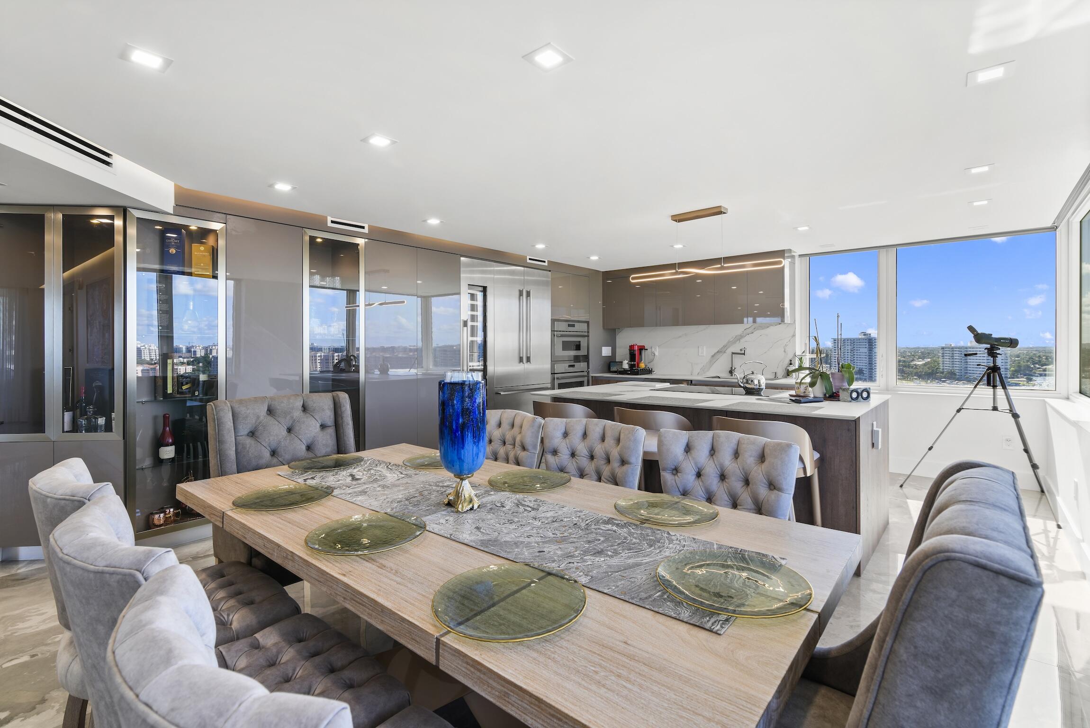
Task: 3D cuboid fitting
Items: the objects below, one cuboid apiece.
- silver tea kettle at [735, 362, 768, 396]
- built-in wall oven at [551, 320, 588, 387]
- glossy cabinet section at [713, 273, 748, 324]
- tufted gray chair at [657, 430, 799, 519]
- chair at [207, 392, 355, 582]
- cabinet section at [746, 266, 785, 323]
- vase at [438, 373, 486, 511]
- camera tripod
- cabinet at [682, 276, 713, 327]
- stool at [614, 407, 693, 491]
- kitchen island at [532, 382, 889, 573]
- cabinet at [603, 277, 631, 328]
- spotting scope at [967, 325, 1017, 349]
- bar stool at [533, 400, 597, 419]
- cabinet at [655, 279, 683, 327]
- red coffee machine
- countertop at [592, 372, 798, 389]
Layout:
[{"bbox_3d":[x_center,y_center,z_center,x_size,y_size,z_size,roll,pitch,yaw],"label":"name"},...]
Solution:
[{"bbox_3d":[1.625,0.114,3.829,0.255,0.275,0.170,0,1,6],"label":"silver tea kettle"},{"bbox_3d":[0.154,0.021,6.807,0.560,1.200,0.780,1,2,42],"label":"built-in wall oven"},{"bbox_3d":[2.280,-0.797,5.787,0.379,0.663,0.350,1,1,40],"label":"glossy cabinet section"},{"bbox_3d":[0.481,0.746,1.639,0.522,0.955,0.618,1,2,42],"label":"tufted gray chair"},{"bbox_3d":[-1.341,0.714,2.662,0.690,1.030,0.700,1,2,41],"label":"chair"},{"bbox_3d":[2.582,-0.791,5.548,0.390,0.662,0.350,1,1,40],"label":"cabinet section"},{"bbox_3d":[-0.295,0.268,1.722,0.170,0.465,0.170,0,1,0],"label":"vase"},{"bbox_3d":[3.784,0.507,4.311,1.020,1.330,1.150,1,2,42],"label":"camera tripod"},{"bbox_3d":[1.973,-0.808,5.975,0.375,0.692,0.309,1,2,42],"label":"cabinet"},{"bbox_3d":[0.761,0.760,3.487,0.510,0.880,0.510,1,2,42],"label":"stool"},{"bbox_3d":[1.252,0.692,3.872,2.304,0.902,1.425,1,2,42],"label":"kitchen island"},{"bbox_3d":[1.084,-0.837,6.767,0.436,0.692,0.309,1,2,42],"label":"cabinet"},{"bbox_3d":[3.750,-0.221,4.053,0.345,0.180,0.085,6,3,12],"label":"spotting scope"},{"bbox_3d":[0.201,0.743,3.990,0.510,0.880,0.510,1,2,42],"label":"bar stool"},{"bbox_3d":[1.780,-0.845,6.563,0.420,0.690,0.360,1,2,42],"label":"cabinet"},{"bbox_3d":[1.328,-0.097,6.930,0.170,0.350,0.330,1,2,42],"label":"red coffee machine"},{"bbox_3d":[1.749,0.191,5.962,2.470,0.052,0.589,1,2,42],"label":"countertop"}]

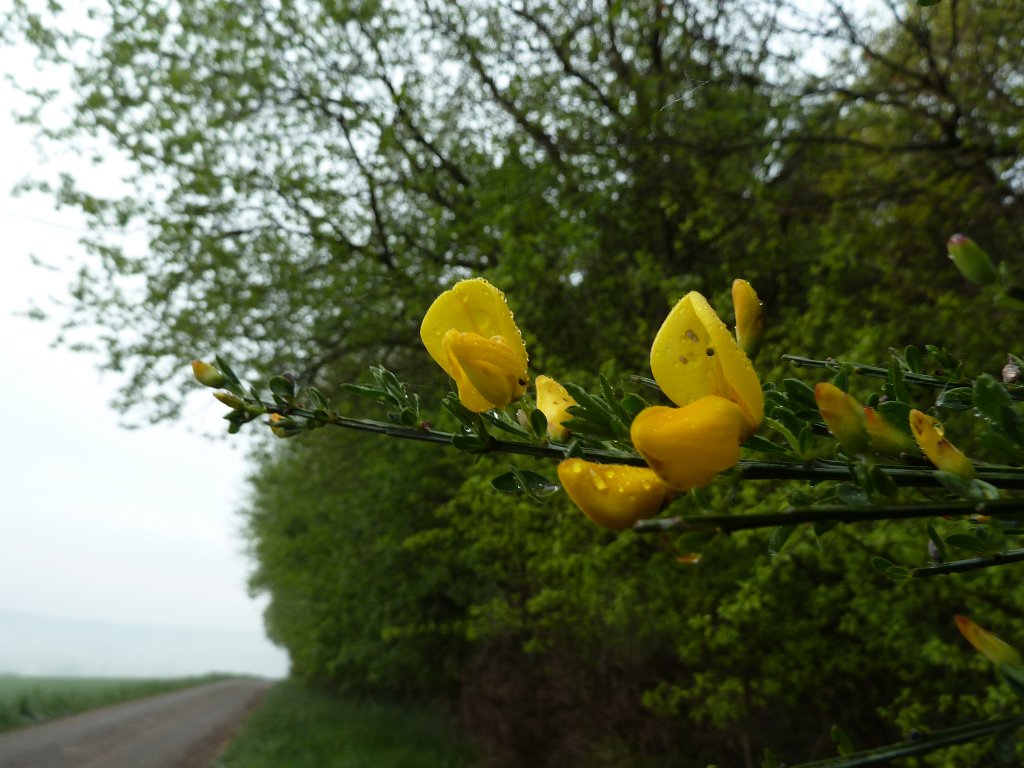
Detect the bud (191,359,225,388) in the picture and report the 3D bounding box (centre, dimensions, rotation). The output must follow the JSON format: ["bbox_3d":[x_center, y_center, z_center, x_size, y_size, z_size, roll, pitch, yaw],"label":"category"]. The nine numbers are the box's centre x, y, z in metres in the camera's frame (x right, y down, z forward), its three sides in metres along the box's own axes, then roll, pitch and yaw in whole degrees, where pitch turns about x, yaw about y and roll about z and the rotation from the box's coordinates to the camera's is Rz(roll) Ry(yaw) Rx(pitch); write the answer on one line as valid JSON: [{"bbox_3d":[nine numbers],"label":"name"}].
[{"bbox_3d":[-0.066,-0.002,0.160,0.009,0.005,0.005,37,-14,5],"label":"bud"}]

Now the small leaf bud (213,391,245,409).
[{"bbox_3d":[-0.061,0.003,0.159,0.008,0.002,0.003,21,-9,6],"label":"small leaf bud"}]

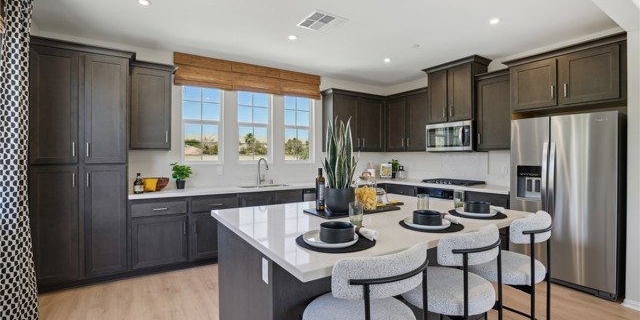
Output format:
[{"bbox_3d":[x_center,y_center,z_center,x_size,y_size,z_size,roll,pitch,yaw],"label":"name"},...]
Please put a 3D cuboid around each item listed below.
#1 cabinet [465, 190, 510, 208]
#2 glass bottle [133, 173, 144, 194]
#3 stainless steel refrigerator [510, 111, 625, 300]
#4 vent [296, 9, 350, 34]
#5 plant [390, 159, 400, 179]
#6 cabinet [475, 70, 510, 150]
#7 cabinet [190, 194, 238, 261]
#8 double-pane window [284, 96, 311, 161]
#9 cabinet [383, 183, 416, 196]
[{"bbox_3d":[2.417,0.862,3.907,0.600,0.880,0.580,0,0,-33],"label":"cabinet"},{"bbox_3d":[-2.135,0.277,3.355,0.097,0.233,0.097,0,1,-32],"label":"glass bottle"},{"bbox_3d":[2.737,0.428,3.135,0.690,1.766,0.897,0,1,-32],"label":"stainless steel refrigerator"},{"bbox_3d":[0.028,-1.512,3.146,0.420,0.030,0.425,0,0,-33],"label":"vent"},{"bbox_3d":[1.468,0.189,5.611,0.220,0.371,0.220,0,0,-33],"label":"plant"},{"bbox_3d":[2.531,-0.643,3.928,0.380,1.030,0.530,0,0,-33],"label":"cabinet"},{"bbox_3d":[-1.488,0.867,3.856,0.593,0.881,0.639,0,1,-32],"label":"cabinet"},{"bbox_3d":[-0.372,-0.539,4.903,0.590,1.180,0.080,0,0,-33],"label":"double-pane window"},{"bbox_3d":[1.645,0.852,5.087,0.600,0.880,0.660,0,0,-33],"label":"cabinet"}]

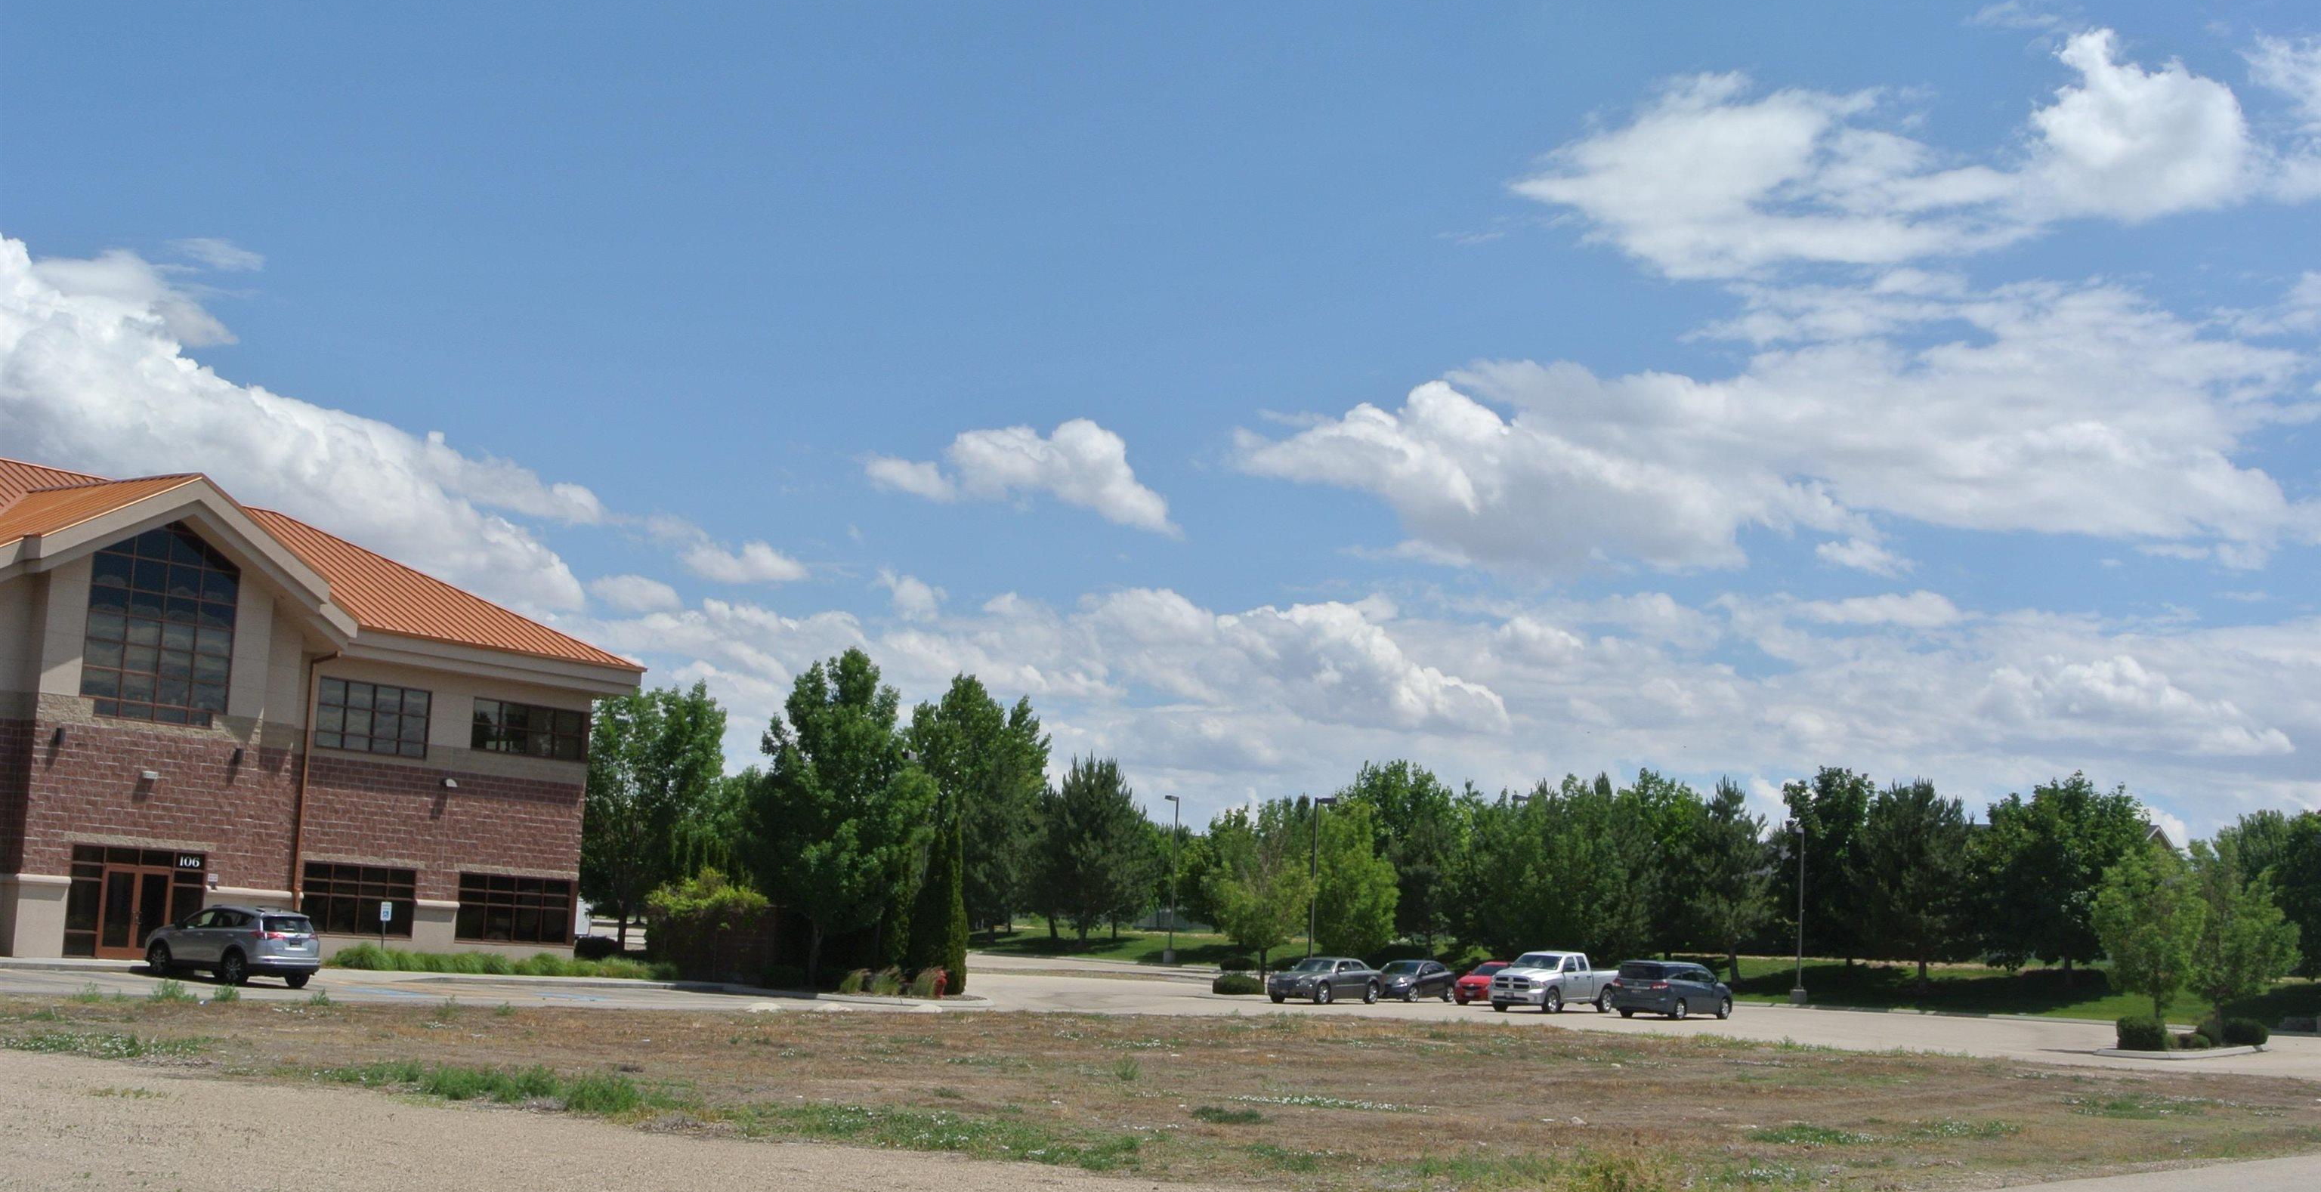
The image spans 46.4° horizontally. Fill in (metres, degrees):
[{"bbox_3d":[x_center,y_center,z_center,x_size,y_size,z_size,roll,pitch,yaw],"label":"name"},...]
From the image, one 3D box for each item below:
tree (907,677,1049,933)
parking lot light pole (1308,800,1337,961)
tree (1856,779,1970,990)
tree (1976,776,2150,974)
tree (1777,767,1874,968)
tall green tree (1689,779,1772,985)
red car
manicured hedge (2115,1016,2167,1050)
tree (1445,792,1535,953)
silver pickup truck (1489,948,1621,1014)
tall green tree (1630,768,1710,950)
[{"bbox_3d":[-11.226,12.897,167.000,8.713,15.744,8.713,3,-7,0],"label":"tree"},{"bbox_3d":[8.459,15.140,142.394,1.400,9.290,0.500,-1,-8,25],"label":"parking lot light pole"},{"bbox_3d":[33.033,12.651,119.000,4.878,9.137,4.878,1,-8,16],"label":"tree"},{"bbox_3d":[39.355,12.400,118.500,7.630,9.177,7.630,0,-8,18],"label":"tree"},{"bbox_3d":[35.595,14.494,145.000,5.140,10.762,5.140,3,-7,0],"label":"tree"},{"bbox_3d":[25.560,12.836,121.500,3.601,9.169,3.601,1,-8,12],"label":"tall green tree"},{"bbox_3d":[11.585,13.058,91.154,1.800,1.470,4.600,-2,-9,35],"label":"red car"},{"bbox_3d":[23.258,10.383,64.300,1.257,0.809,1.257,0,-8,20],"label":"manicured hedge"},{"bbox_3d":[18.110,15.295,150.000,5.268,9.528,5.268,3,-7,0],"label":"tree"},{"bbox_3d":[12.816,12.470,87.538,2.020,1.930,5.820,-3,-9,37],"label":"silver pickup truck"},{"bbox_3d":[24.161,12.765,129.000,3.920,9.051,3.920,1,-8,11],"label":"tall green tree"}]

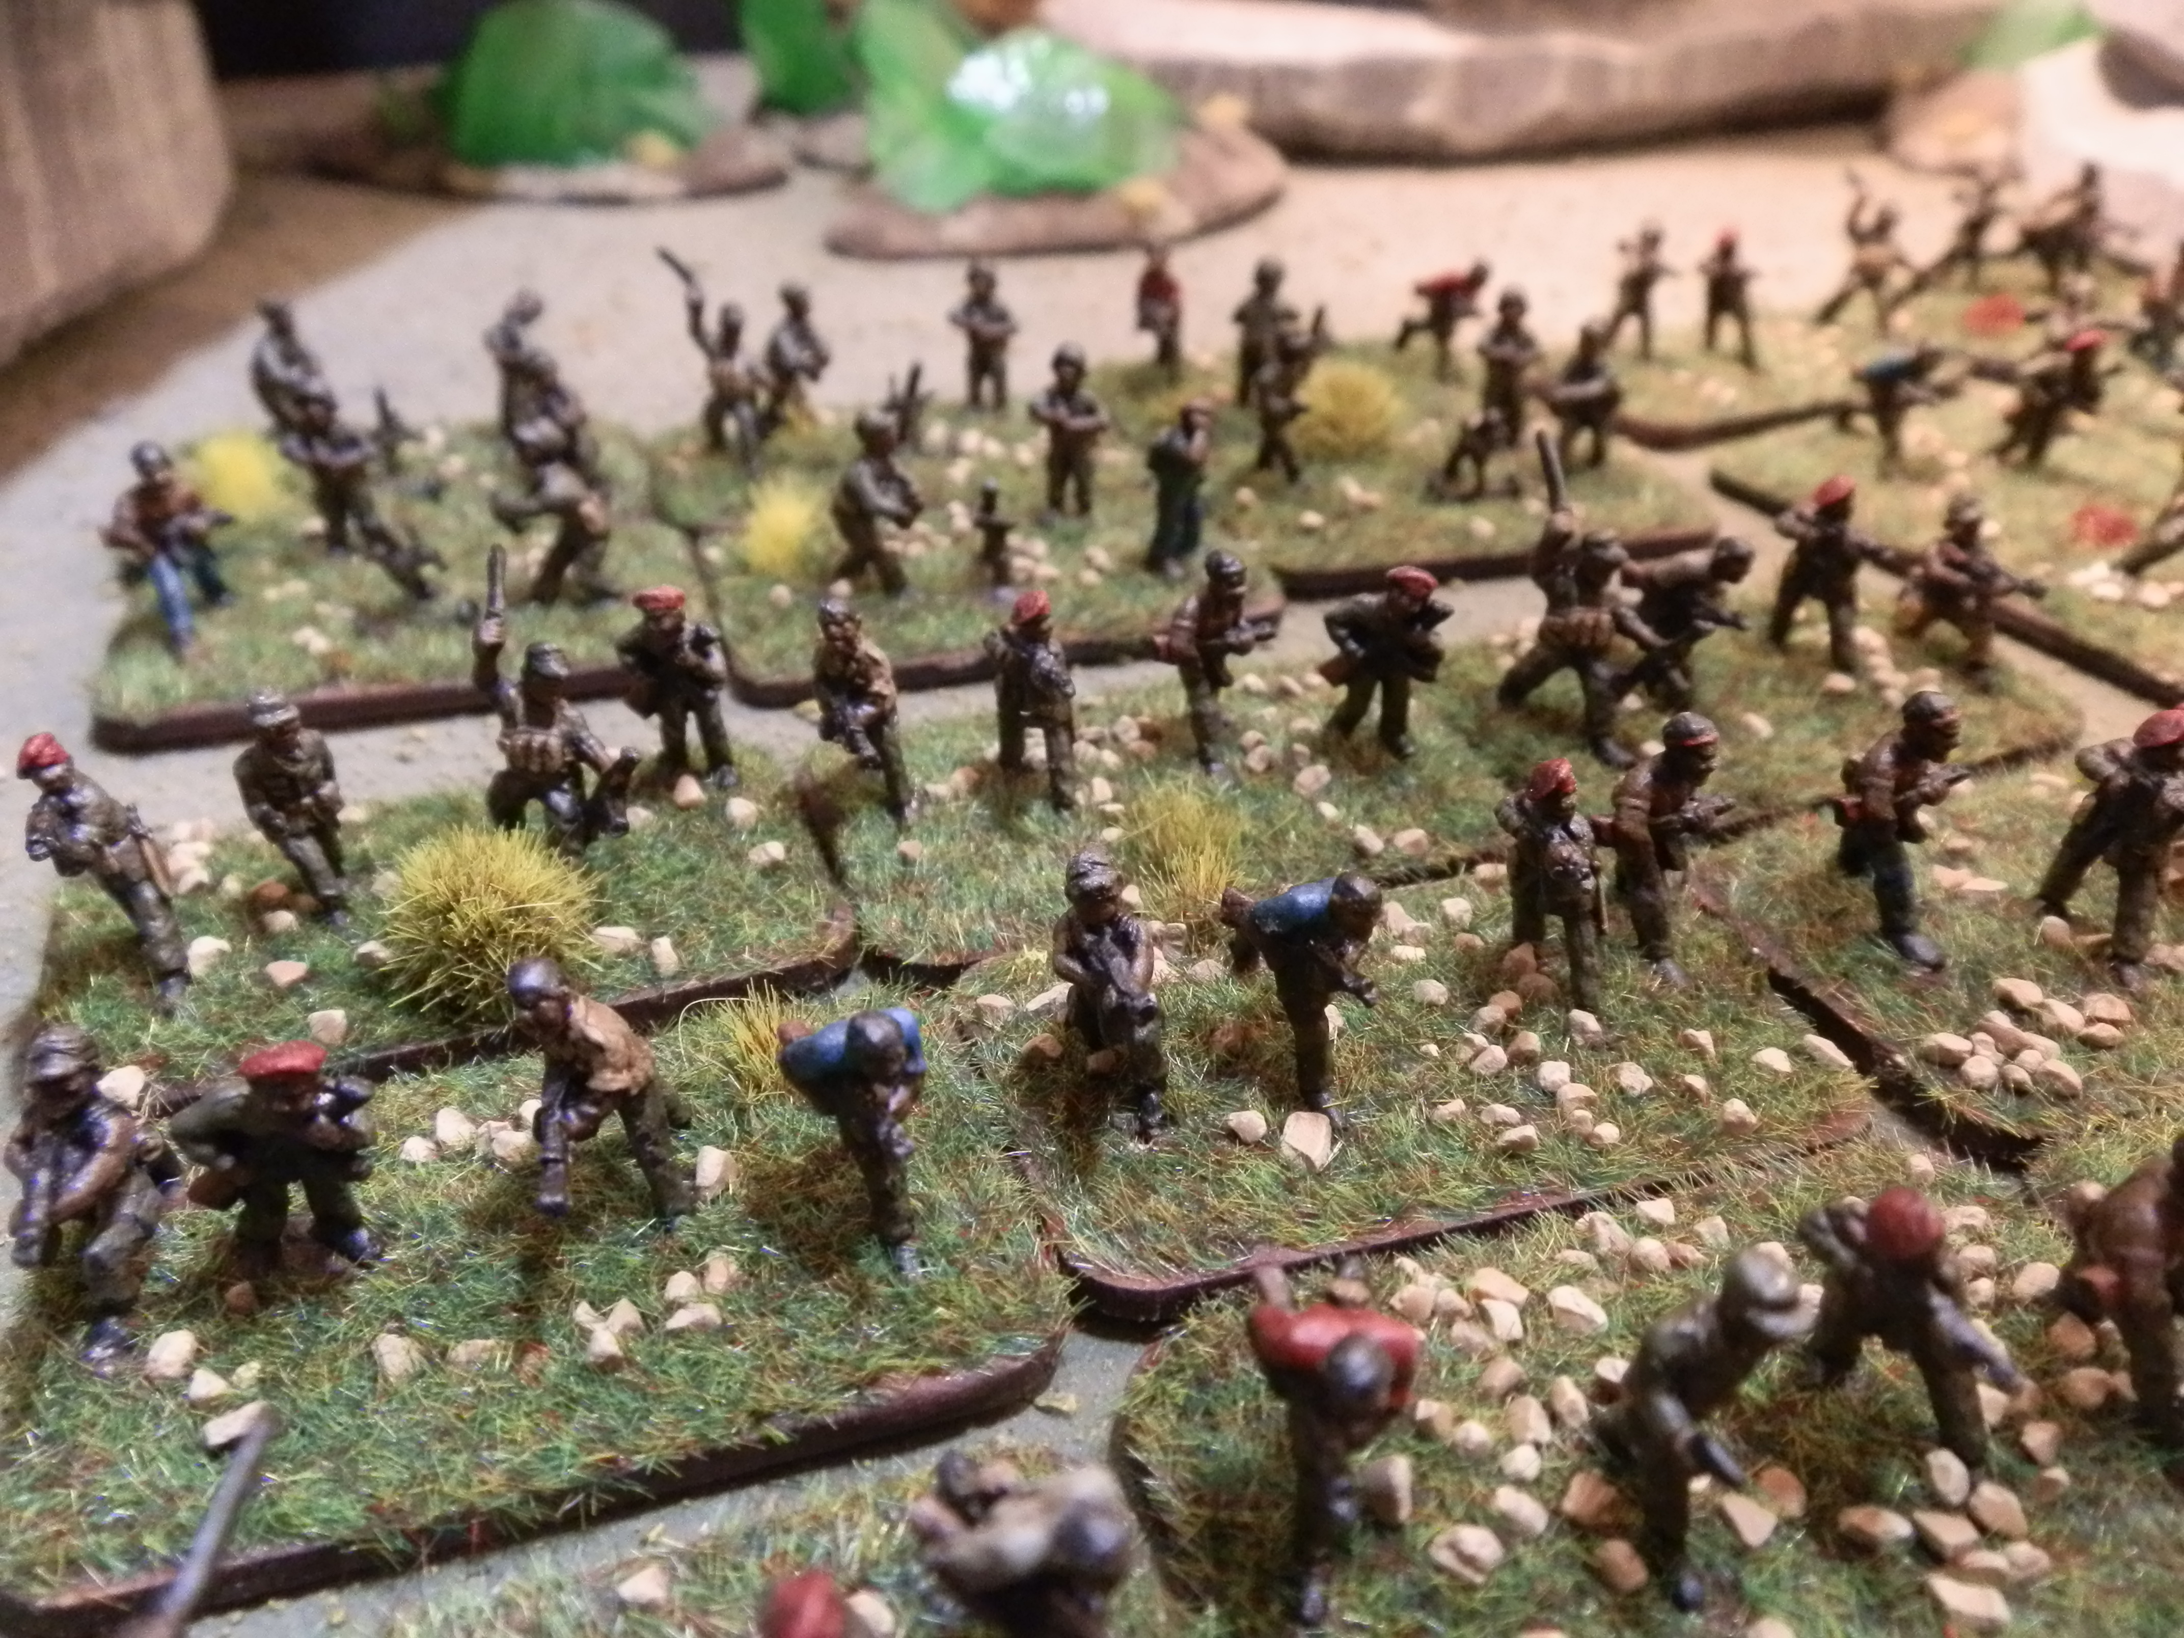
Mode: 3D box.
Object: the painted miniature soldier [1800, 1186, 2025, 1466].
[{"bbox_3d":[0.036,0.022,0.079,0.009,0.015,0.008,-2,31,-3],"label":"painted miniature soldier"}]

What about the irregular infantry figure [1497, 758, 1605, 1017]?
[{"bbox_3d":[0.025,0.004,0.097,0.006,0.015,0.006,-12,28,-13],"label":"irregular infantry figure"}]

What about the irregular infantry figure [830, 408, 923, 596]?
[{"bbox_3d":[-0.019,-0.029,0.160,0.008,0.016,0.008,25,39,35],"label":"irregular infantry figure"}]

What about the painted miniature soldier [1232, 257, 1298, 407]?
[{"bbox_3d":[0.023,-0.064,0.233,0.008,0.019,0.006,0,28,1],"label":"painted miniature soldier"}]

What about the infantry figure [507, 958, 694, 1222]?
[{"bbox_3d":[-0.024,0.013,0.089,0.009,0.013,0.009,2,28,12],"label":"infantry figure"}]

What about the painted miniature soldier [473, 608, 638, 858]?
[{"bbox_3d":[-0.038,-0.006,0.125,0.011,0.016,0.010,-14,28,-18],"label":"painted miniature soldier"}]

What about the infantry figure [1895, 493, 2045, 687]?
[{"bbox_3d":[0.066,-0.017,0.134,0.008,0.014,0.011,-22,32,-31],"label":"infantry figure"}]

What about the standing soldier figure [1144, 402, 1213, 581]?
[{"bbox_3d":[0.009,-0.033,0.180,0.007,0.018,0.007,-24,36,-36],"label":"standing soldier figure"}]

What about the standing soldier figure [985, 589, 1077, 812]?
[{"bbox_3d":[-0.004,-0.008,0.127,0.007,0.016,0.005,-14,34,-23],"label":"standing soldier figure"}]

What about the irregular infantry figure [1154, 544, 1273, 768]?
[{"bbox_3d":[0.009,-0.011,0.128,0.009,0.016,0.006,4,28,16],"label":"irregular infantry figure"}]

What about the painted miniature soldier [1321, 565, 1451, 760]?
[{"bbox_3d":[0.022,-0.012,0.134,0.010,0.015,0.007,-9,32,-15],"label":"painted miniature soldier"}]

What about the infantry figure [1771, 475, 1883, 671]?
[{"bbox_3d":[0.061,-0.021,0.147,0.009,0.017,0.007,-4,31,-7],"label":"infantry figure"}]

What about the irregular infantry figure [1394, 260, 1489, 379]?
[{"bbox_3d":[0.043,-0.062,0.218,0.011,0.014,0.007,10,32,15],"label":"irregular infantry figure"}]

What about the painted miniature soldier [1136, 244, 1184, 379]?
[{"bbox_3d":[0.009,-0.071,0.248,0.007,0.018,0.007,16,33,28],"label":"painted miniature soldier"}]

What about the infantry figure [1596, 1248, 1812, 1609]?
[{"bbox_3d":[0.022,0.022,0.064,0.008,0.014,0.007,13,32,31],"label":"infantry figure"}]

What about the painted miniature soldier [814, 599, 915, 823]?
[{"bbox_3d":[-0.017,-0.008,0.134,0.007,0.018,0.008,3,29,6],"label":"painted miniature soldier"}]

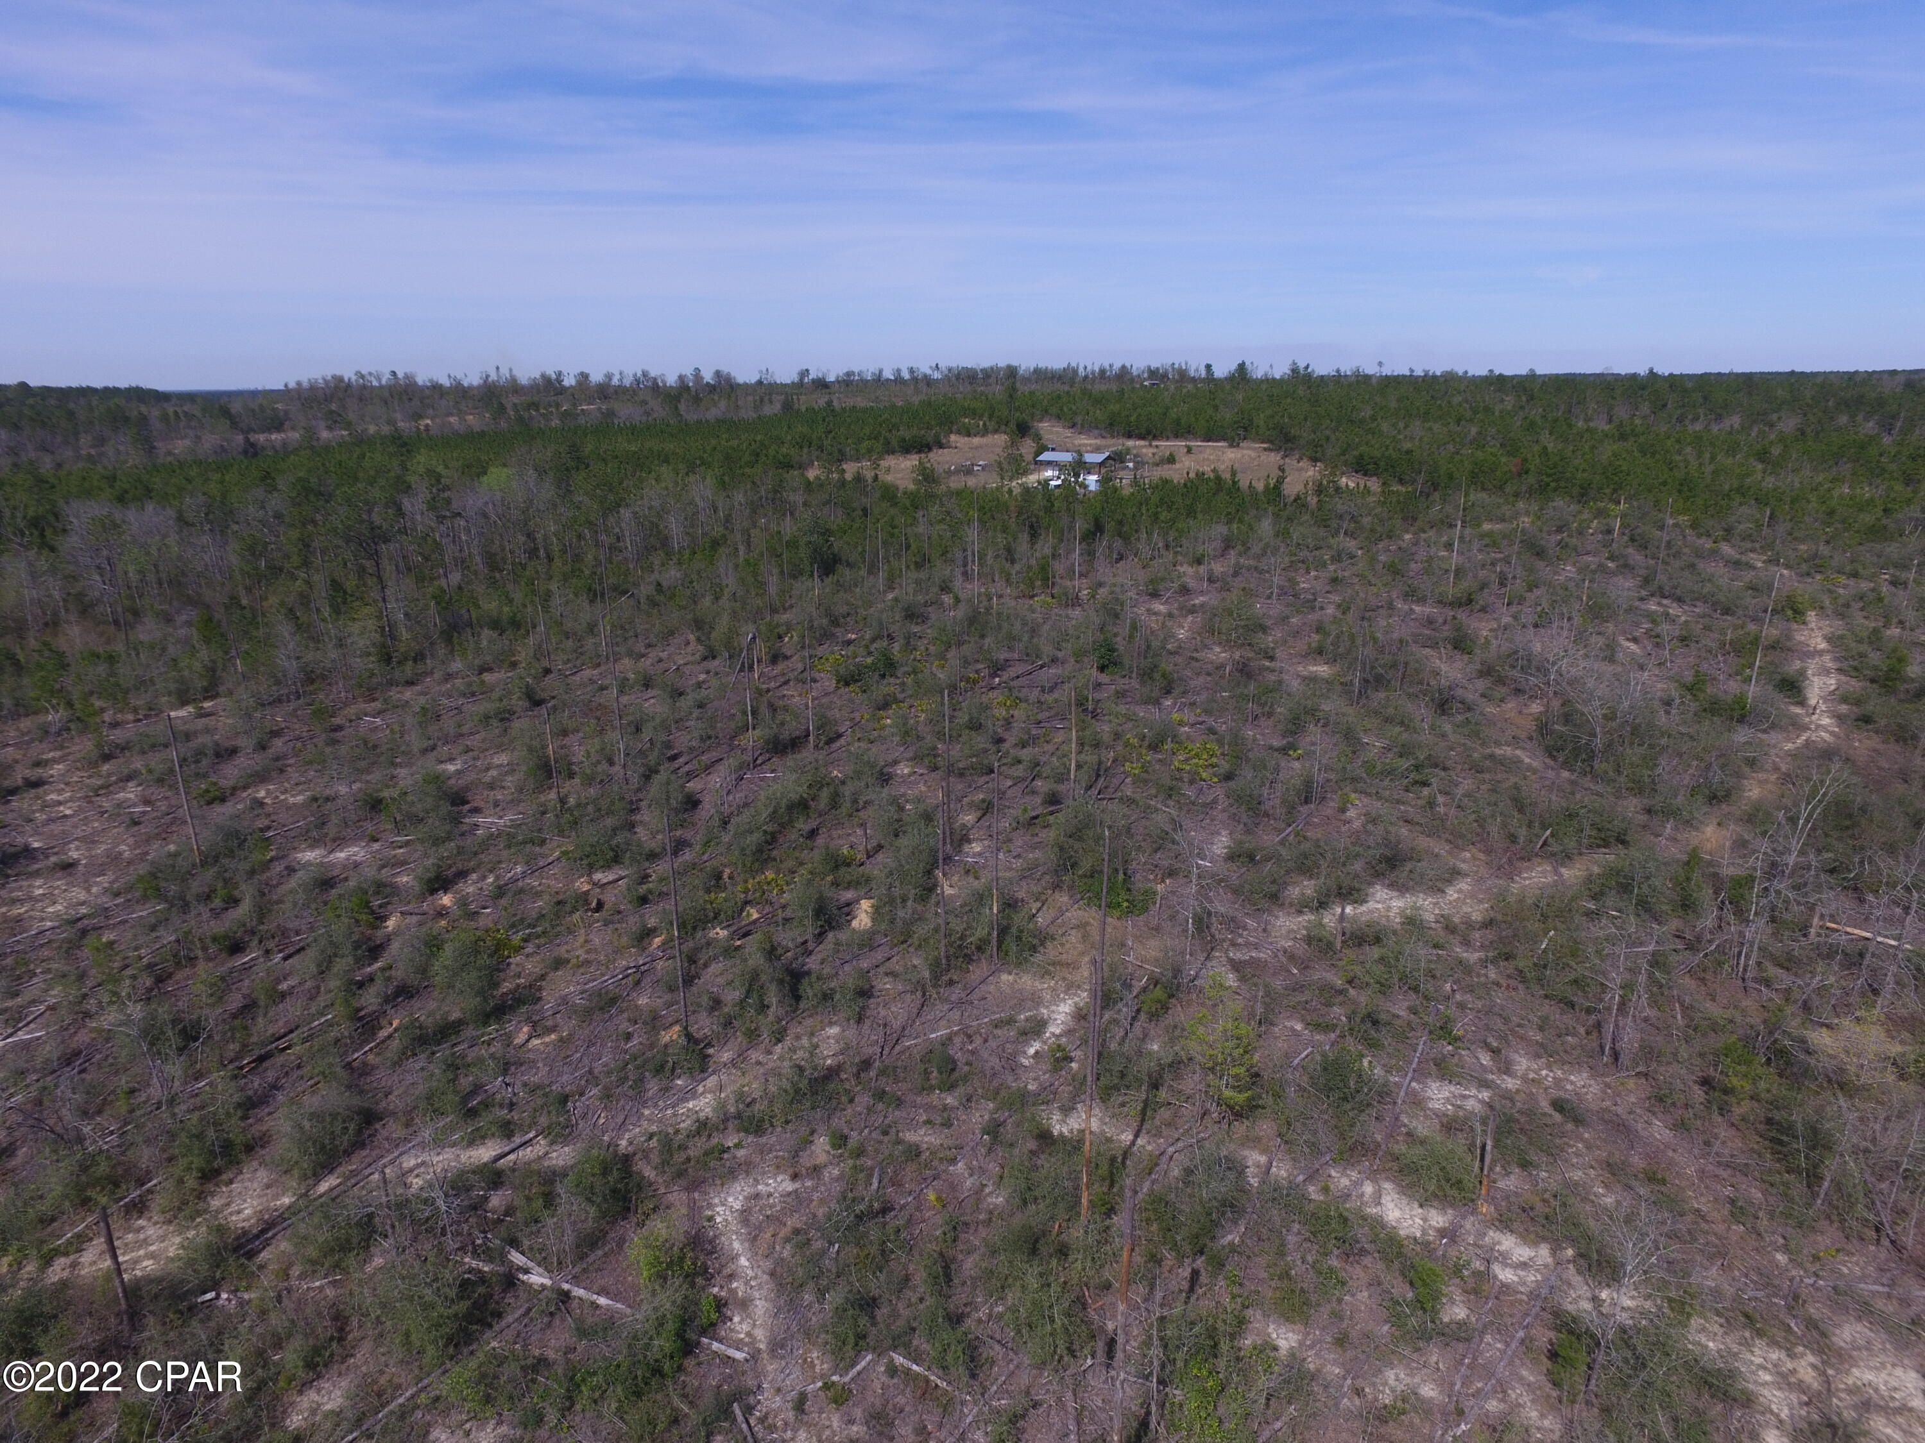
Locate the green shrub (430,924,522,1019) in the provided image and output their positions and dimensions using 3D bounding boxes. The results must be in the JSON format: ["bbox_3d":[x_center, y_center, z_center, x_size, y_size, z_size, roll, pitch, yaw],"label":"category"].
[{"bbox_3d":[-19.005,9.879,43.642,3.234,3.500,3.137,0,17,0],"label":"green shrub"}]

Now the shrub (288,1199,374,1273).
[{"bbox_3d":[-17.473,14.238,30.872,2.077,1.735,2.014,0,17,0],"label":"shrub"}]

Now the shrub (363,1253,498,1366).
[{"bbox_3d":[-13.543,14.962,28.411,3.137,2.100,3.043,0,17,0],"label":"shrub"}]

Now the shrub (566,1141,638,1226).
[{"bbox_3d":[-10.512,13.422,32.355,1.994,2.366,1.934,0,17,0],"label":"shrub"}]

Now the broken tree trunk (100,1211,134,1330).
[{"bbox_3d":[-21.524,13.998,28.305,0.250,3.742,0.250,1,16,0],"label":"broken tree trunk"}]

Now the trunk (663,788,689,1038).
[{"bbox_3d":[-10.619,7.287,41.280,0.240,10.244,0.240,0,17,0],"label":"trunk"}]

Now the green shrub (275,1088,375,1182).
[{"bbox_3d":[-19.548,12.717,34.184,2.646,2.709,2.567,0,17,0],"label":"green shrub"}]

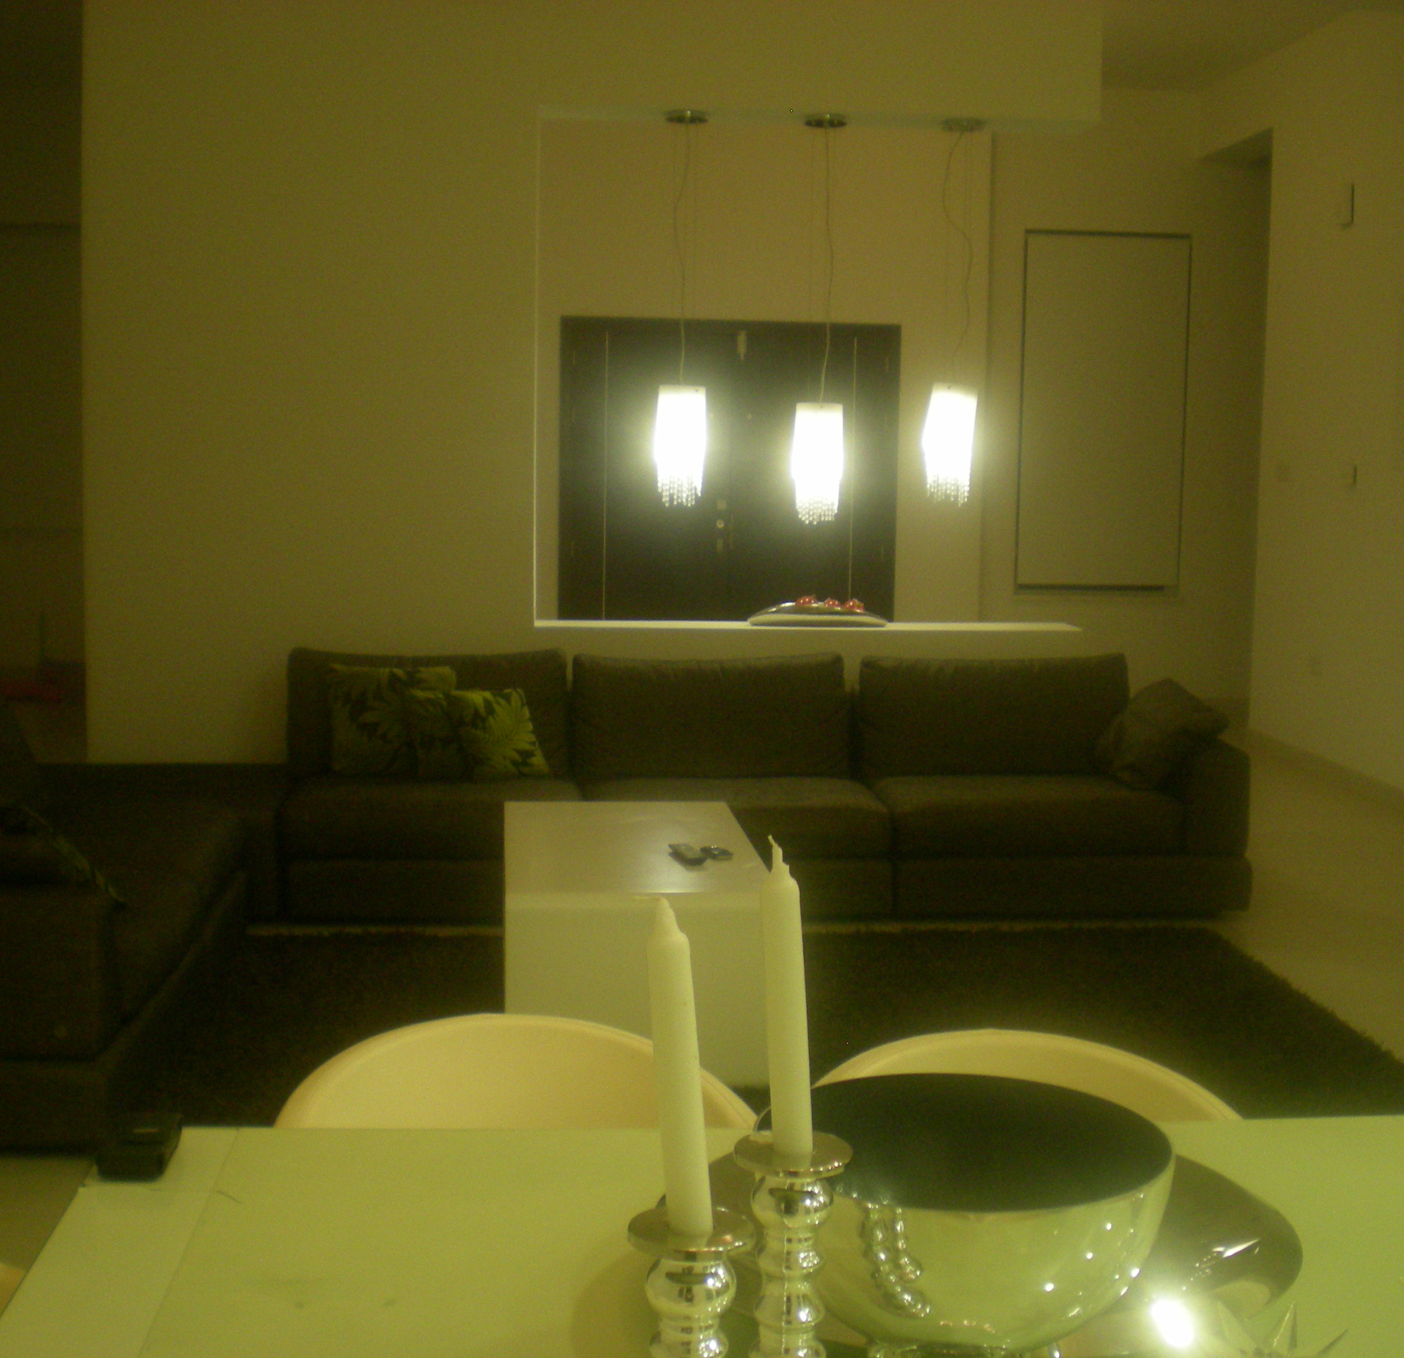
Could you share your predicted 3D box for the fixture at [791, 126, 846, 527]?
[{"bbox_3d":[0.412,-1.257,6.938,0.185,1.404,0.180,0,7,-5],"label":"fixture"}]

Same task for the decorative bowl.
[{"bbox_3d":[0.203,0.456,1.573,0.315,0.190,0.315,1,7,0],"label":"decorative bowl"}]

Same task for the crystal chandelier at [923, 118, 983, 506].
[{"bbox_3d":[0.883,-1.290,6.973,0.200,1.337,0.180,0,7,-5],"label":"crystal chandelier"}]

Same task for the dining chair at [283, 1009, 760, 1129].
[{"bbox_3d":[-0.215,0.837,2.210,0.570,0.790,0.550,0,7,-10],"label":"dining chair"}]

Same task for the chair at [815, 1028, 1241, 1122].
[{"bbox_3d":[0.358,0.847,2.200,0.570,0.790,0.550,1,7,-3],"label":"chair"}]

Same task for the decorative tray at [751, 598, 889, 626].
[{"bbox_3d":[0.412,-0.234,7.055,0.480,0.095,0.200,0,7,-5],"label":"decorative tray"}]

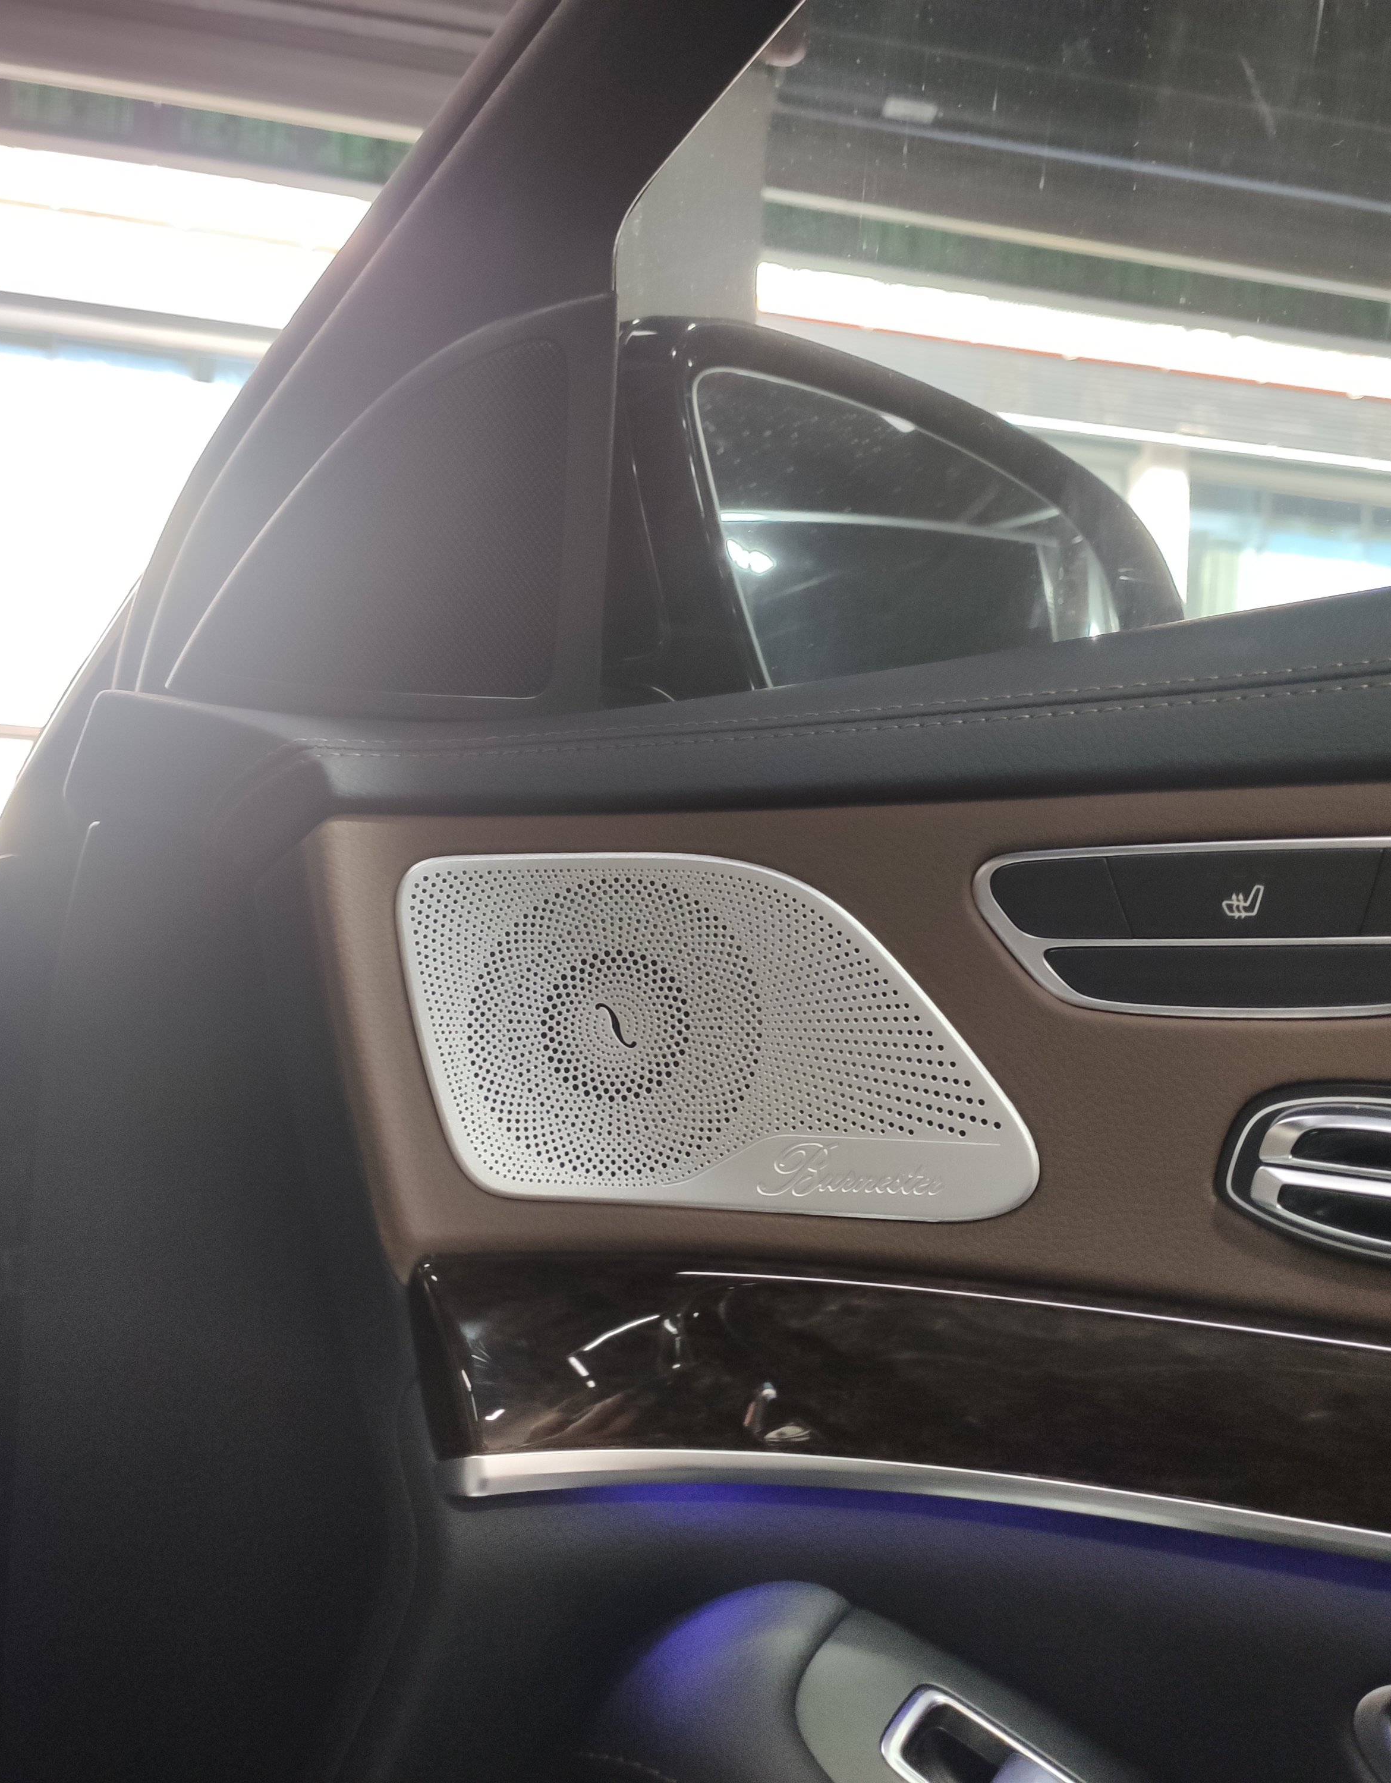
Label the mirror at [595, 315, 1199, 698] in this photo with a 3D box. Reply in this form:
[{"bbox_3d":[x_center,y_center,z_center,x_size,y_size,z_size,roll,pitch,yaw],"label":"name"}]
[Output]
[{"bbox_3d":[0.085,-0.140,0.785,0.240,0.170,0.130,5,-4,-20],"label":"mirror"}]

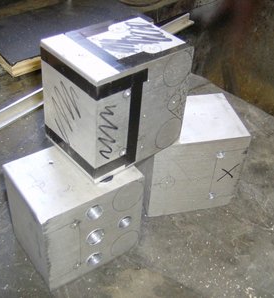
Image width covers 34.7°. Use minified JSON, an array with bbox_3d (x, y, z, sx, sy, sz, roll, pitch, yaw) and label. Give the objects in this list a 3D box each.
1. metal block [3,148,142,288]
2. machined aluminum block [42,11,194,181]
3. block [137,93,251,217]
[{"bbox_3d":[-0.082,0.079,0.581,0.138,0.138,0.109,-22,47,-28],"label":"metal block"},{"bbox_3d":[-0.026,-0.066,0.545,0.138,0.138,0.109,-25,48,-30],"label":"machined aluminum block"},{"bbox_3d":[0.076,0.008,0.680,0.138,0.138,0.109,-6,41,-12],"label":"block"}]

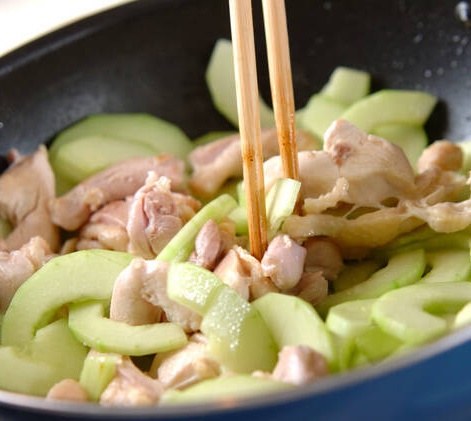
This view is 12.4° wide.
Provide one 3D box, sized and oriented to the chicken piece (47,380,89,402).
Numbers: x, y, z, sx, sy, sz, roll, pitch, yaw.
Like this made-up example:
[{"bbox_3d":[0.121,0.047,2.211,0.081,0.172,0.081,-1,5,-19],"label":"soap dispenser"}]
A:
[{"bbox_3d":[-0.054,0.058,0.695,0.017,0.018,0.018,-8,32,5],"label":"chicken piece"}]

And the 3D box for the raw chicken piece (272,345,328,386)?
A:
[{"bbox_3d":[0.019,0.046,0.645,0.019,0.016,0.018,-9,31,6],"label":"raw chicken piece"}]

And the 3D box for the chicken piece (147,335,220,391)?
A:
[{"bbox_3d":[-0.016,0.047,0.667,0.024,0.016,0.020,-20,32,-11],"label":"chicken piece"}]

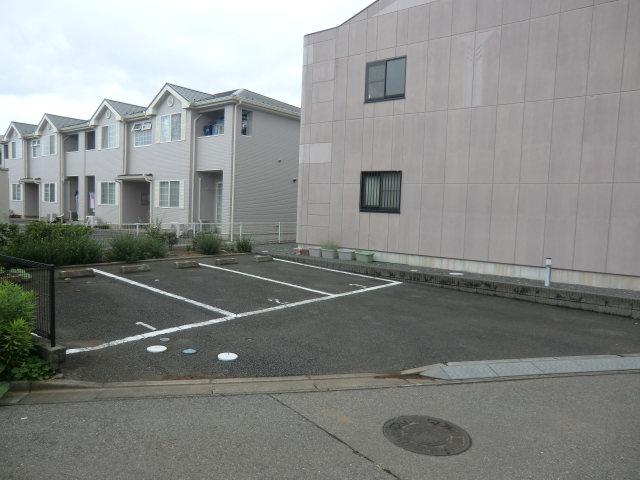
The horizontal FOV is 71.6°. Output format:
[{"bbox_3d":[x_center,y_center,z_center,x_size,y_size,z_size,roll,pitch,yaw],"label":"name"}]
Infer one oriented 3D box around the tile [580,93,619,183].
[{"bbox_3d":[5.822,-2.091,9.235,0.600,1.823,0.050,5,6,37],"label":"tile"}]

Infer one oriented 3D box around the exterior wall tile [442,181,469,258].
[{"bbox_3d":[3.441,-0.508,11.302,0.607,1.830,0.050,5,6,36],"label":"exterior wall tile"}]

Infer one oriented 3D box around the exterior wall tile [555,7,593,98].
[{"bbox_3d":[5.386,-3.943,9.433,0.600,1.808,0.050,5,6,37],"label":"exterior wall tile"}]

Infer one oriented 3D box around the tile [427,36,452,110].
[{"bbox_3d":[3.000,-4.160,11.238,0.600,1.808,0.050,5,6,37],"label":"tile"}]

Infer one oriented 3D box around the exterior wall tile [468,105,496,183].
[{"bbox_3d":[3.913,-2.266,10.679,0.600,1.823,0.050,5,6,37],"label":"exterior wall tile"}]

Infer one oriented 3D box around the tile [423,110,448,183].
[{"bbox_3d":[2.990,-2.381,11.492,0.607,1.843,0.050,5,6,36],"label":"tile"}]

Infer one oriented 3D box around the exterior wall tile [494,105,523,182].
[{"bbox_3d":[4.389,-2.232,10.316,0.600,1.827,0.060,5,6,37],"label":"exterior wall tile"}]

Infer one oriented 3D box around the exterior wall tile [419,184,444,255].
[{"bbox_3d":[2.916,-0.508,11.568,0.600,1.881,0.050,5,6,37],"label":"exterior wall tile"}]

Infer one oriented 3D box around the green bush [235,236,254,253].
[{"bbox_3d":[-2.458,0.130,14.269,0.580,0.520,0.550,0,5,-10],"label":"green bush"}]

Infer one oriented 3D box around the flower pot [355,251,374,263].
[{"bbox_3d":[1.237,0.486,12.476,0.430,0.260,0.330,5,6,37],"label":"flower pot"}]

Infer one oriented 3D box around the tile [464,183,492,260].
[{"bbox_3d":[3.921,-0.466,10.955,0.607,1.830,0.050,5,6,36],"label":"tile"}]

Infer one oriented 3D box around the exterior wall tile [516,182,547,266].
[{"bbox_3d":[4.825,-0.334,10.124,0.600,1.881,0.050,5,6,37],"label":"exterior wall tile"}]

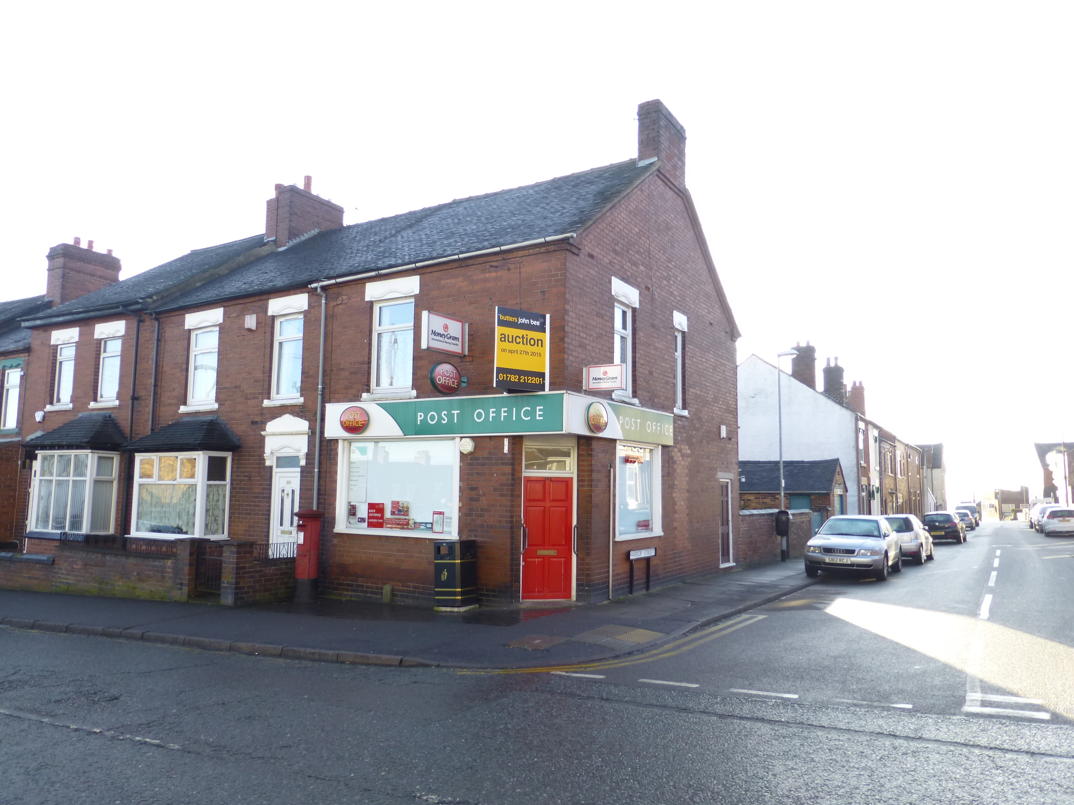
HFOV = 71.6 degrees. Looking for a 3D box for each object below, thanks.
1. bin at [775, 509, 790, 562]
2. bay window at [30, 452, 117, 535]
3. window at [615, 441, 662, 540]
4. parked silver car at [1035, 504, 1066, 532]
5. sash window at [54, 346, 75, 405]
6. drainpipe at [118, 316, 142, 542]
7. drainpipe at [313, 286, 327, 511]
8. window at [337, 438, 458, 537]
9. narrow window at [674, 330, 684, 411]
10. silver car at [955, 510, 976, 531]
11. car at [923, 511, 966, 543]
[{"bbox_3d":[7.006,3.821,21.265,0.439,1.472,0.449,-1,-6,16],"label":"bin"},{"bbox_3d":[-10.964,2.114,17.674,2.390,1.870,0.670,-3,-7,31],"label":"bay window"},{"bbox_3d":[1.869,1.634,13.771,0.195,1.706,1.950,-3,-7,31],"label":"window"},{"bbox_3d":[31.742,7.187,45.596,1.720,1.600,4.100,-3,-7,32],"label":"parked silver car"},{"bbox_3d":[-12.083,-0.737,19.206,1.000,1.560,0.100,-3,-7,31],"label":"sash window"},{"bbox_3d":[-9.554,0.788,17.224,0.127,5.947,0.312,-3,-7,31],"label":"drainpipe"},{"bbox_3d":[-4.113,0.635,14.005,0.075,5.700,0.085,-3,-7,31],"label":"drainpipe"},{"bbox_3d":[-2.486,1.498,13.121,2.847,1.706,0.195,-3,-7,31],"label":"window"},{"bbox_3d":[2.889,-0.694,15.680,0.100,1.640,0.580,-3,-7,32],"label":"narrow window"},{"bbox_3d":[31.682,8.713,55.574,1.720,1.430,4.200,-3,-7,32],"label":"silver car"},{"bbox_3d":[19.641,6.004,36.075,1.740,1.450,4.150,-3,-7,32],"label":"car"}]

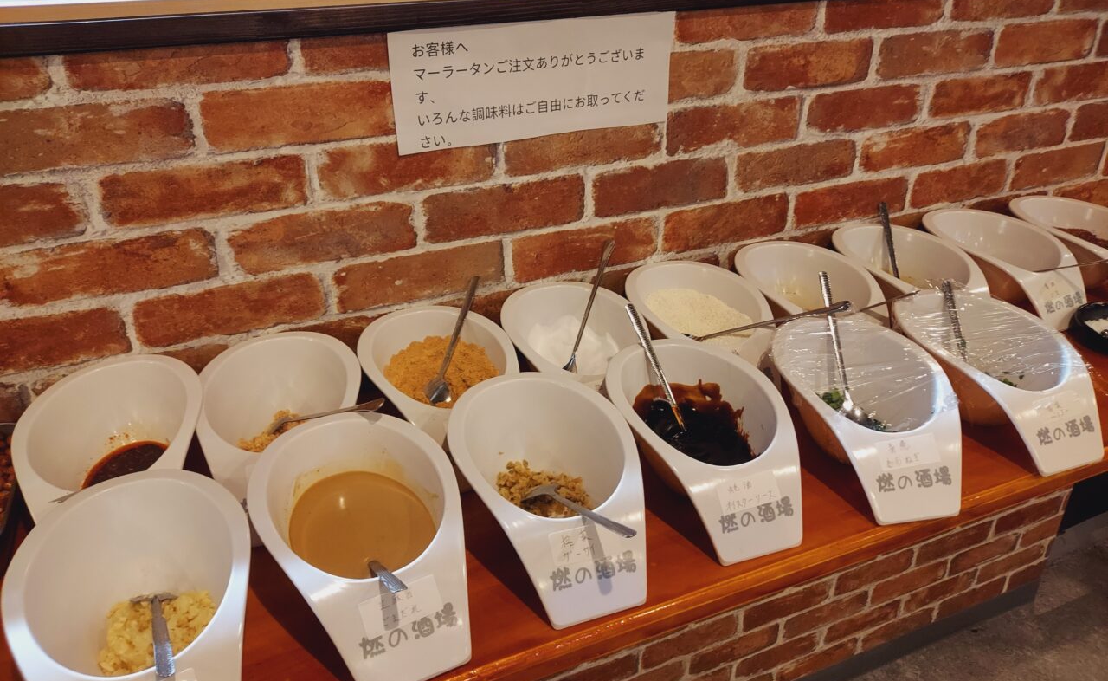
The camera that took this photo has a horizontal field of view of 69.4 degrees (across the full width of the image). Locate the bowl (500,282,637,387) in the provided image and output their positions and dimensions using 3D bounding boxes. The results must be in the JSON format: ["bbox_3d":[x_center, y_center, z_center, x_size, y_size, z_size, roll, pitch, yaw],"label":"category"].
[{"bbox_3d":[0.025,0.018,0.794,0.140,0.084,0.216,-11,29,-18],"label":"bowl"}]

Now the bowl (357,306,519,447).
[{"bbox_3d":[-0.106,0.048,0.788,0.149,0.082,0.228,-14,31,-23],"label":"bowl"}]

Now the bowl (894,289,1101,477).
[{"bbox_3d":[0.436,0.029,0.805,0.149,0.082,0.228,-10,29,-16],"label":"bowl"}]

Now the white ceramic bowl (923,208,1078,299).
[{"bbox_3d":[0.548,-0.095,0.991,0.140,0.084,0.216,-13,29,-22],"label":"white ceramic bowl"}]

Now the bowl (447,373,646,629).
[{"bbox_3d":[-0.004,0.107,0.623,0.140,0.084,0.216,-10,29,-17],"label":"bowl"}]

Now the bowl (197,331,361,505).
[{"bbox_3d":[-0.237,0.071,0.702,0.140,0.084,0.216,-7,28,-11],"label":"bowl"}]

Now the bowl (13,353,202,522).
[{"bbox_3d":[-0.378,0.102,0.696,0.149,0.082,0.228,-9,29,-15],"label":"bowl"}]

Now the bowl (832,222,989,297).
[{"bbox_3d":[0.416,-0.067,0.943,0.140,0.084,0.216,-12,29,-20],"label":"bowl"}]

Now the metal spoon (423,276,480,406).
[{"bbox_3d":[-0.092,-0.004,0.772,0.028,0.020,0.173,3,46,8],"label":"metal spoon"}]

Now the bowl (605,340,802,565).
[{"bbox_3d":[0.122,0.078,0.674,0.140,0.084,0.216,-10,28,-17],"label":"bowl"}]

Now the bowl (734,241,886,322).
[{"bbox_3d":[0.284,-0.040,0.896,0.140,0.084,0.216,-11,29,-19],"label":"bowl"}]

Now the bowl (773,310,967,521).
[{"bbox_3d":[0.287,0.060,0.751,0.149,0.082,0.228,-5,28,-8],"label":"bowl"}]

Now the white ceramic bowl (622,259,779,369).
[{"bbox_3d":[0.164,-0.009,0.887,0.149,0.082,0.228,-10,29,-16],"label":"white ceramic bowl"}]

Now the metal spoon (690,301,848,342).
[{"bbox_3d":[0.224,-0.017,0.836,0.178,0.024,0.032,-8,28,-1],"label":"metal spoon"}]

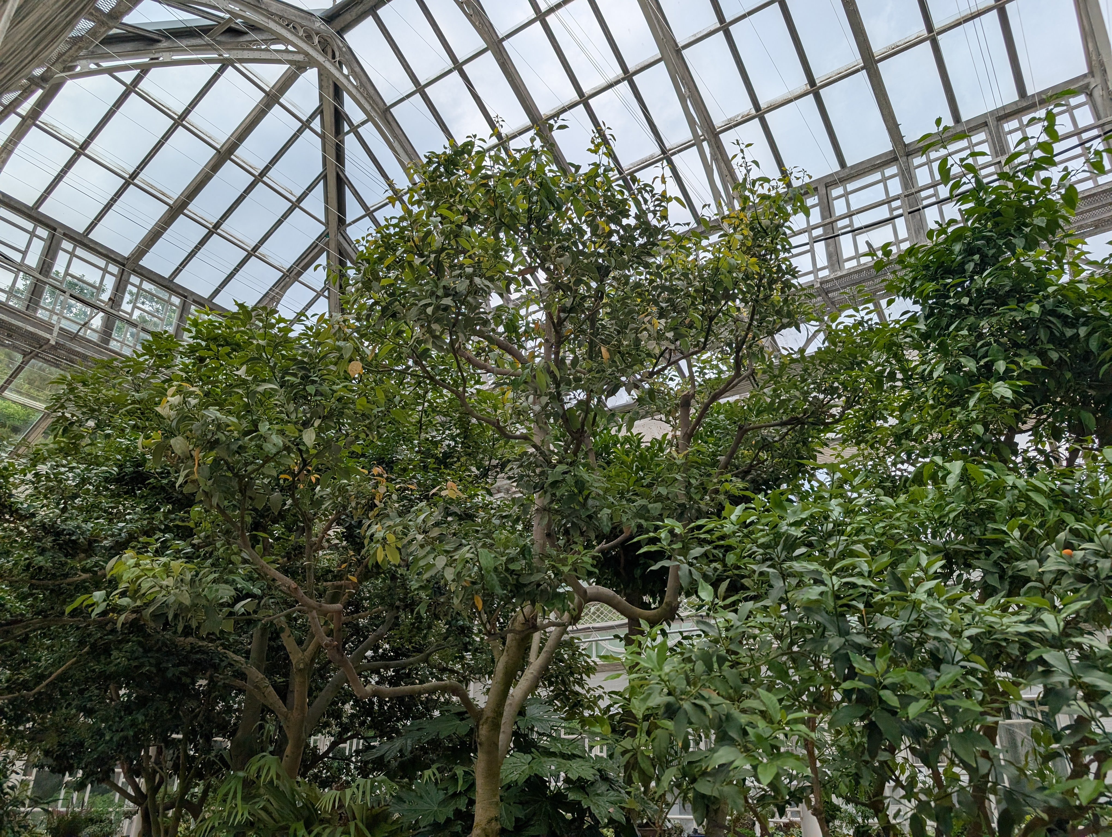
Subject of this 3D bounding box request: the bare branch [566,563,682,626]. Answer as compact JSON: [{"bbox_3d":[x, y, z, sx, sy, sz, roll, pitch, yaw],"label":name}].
[{"bbox_3d":[0.346,0.914,4.000,0.586,0.289,0.200,-1,-24,5],"label":"bare branch"}]

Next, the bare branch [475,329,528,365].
[{"bbox_3d":[-0.340,-0.442,4.800,0.325,0.154,0.150,3,-24,-4],"label":"bare branch"}]

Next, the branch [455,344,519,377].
[{"bbox_3d":[-0.430,-0.363,4.800,0.395,0.124,0.160,3,-24,-5],"label":"branch"}]

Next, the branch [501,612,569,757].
[{"bbox_3d":[-0.107,1.422,4.100,0.360,0.710,0.220,1,-24,-1],"label":"branch"}]

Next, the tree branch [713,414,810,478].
[{"bbox_3d":[1.235,0.168,4.600,0.521,0.261,0.250,-6,-25,15],"label":"tree branch"}]

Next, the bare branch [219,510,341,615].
[{"bbox_3d":[-1.333,0.707,3.750,0.498,0.429,0.250,9,-25,-18],"label":"bare branch"}]

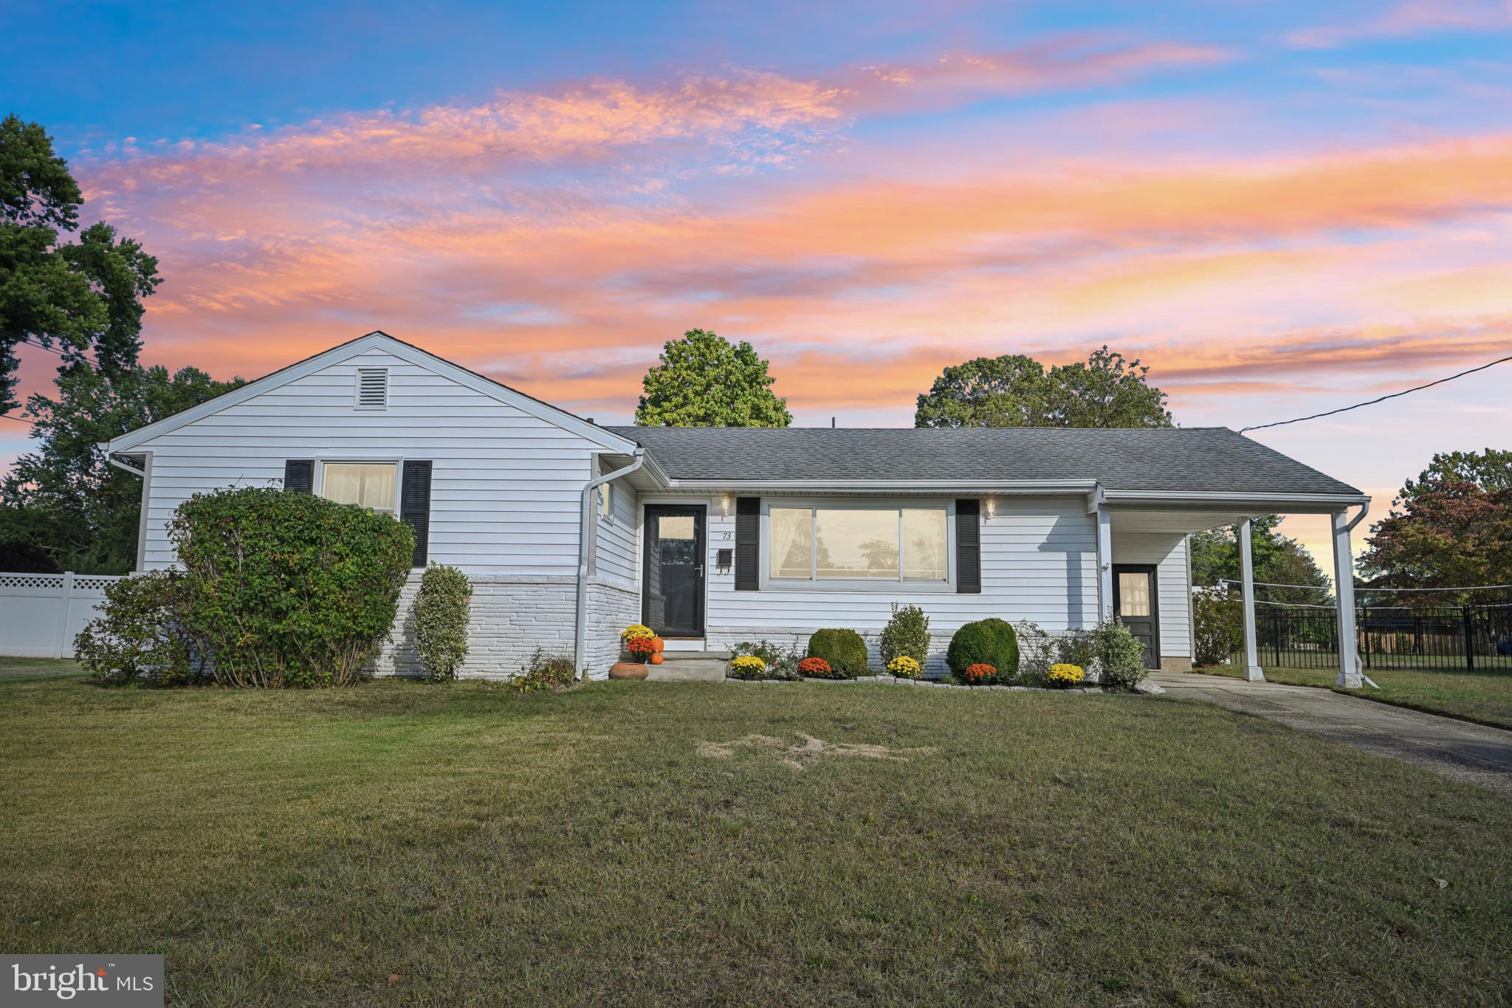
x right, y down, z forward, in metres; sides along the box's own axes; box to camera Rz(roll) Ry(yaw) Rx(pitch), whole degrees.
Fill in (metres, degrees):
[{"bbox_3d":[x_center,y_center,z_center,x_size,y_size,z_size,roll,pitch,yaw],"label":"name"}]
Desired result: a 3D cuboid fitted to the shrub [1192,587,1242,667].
[{"bbox_3d":[10.007,2.697,20.978,1.237,1.745,1.300,0,-7,2],"label":"shrub"}]

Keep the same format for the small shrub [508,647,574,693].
[{"bbox_3d":[-2.529,1.939,11.394,0.787,0.444,0.600,0,-7,2],"label":"small shrub"}]

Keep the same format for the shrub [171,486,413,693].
[{"bbox_3d":[-5.345,0.959,11.121,2.713,2.323,1.800,0,-7,2],"label":"shrub"}]

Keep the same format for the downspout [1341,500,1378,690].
[{"bbox_3d":[8.490,1.255,13.628,0.400,2.660,0.350,0,-7,2],"label":"downspout"}]

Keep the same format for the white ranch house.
[{"bbox_3d":[0.404,0.600,16.937,16.860,4.590,10.650,0,-7,2],"label":"white ranch house"}]

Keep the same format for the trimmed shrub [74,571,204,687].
[{"bbox_3d":[-7.273,1.461,11.479,1.502,1.291,1.300,0,-7,2],"label":"trimmed shrub"}]

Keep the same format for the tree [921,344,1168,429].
[{"bbox_3d":[12.865,-0.206,42.952,11.877,13.870,10.500,0,-7,2],"label":"tree"}]

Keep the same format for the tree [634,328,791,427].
[{"bbox_3d":[-1.645,-0.494,34.439,6.216,11.863,6.200,0,-7,2],"label":"tree"}]

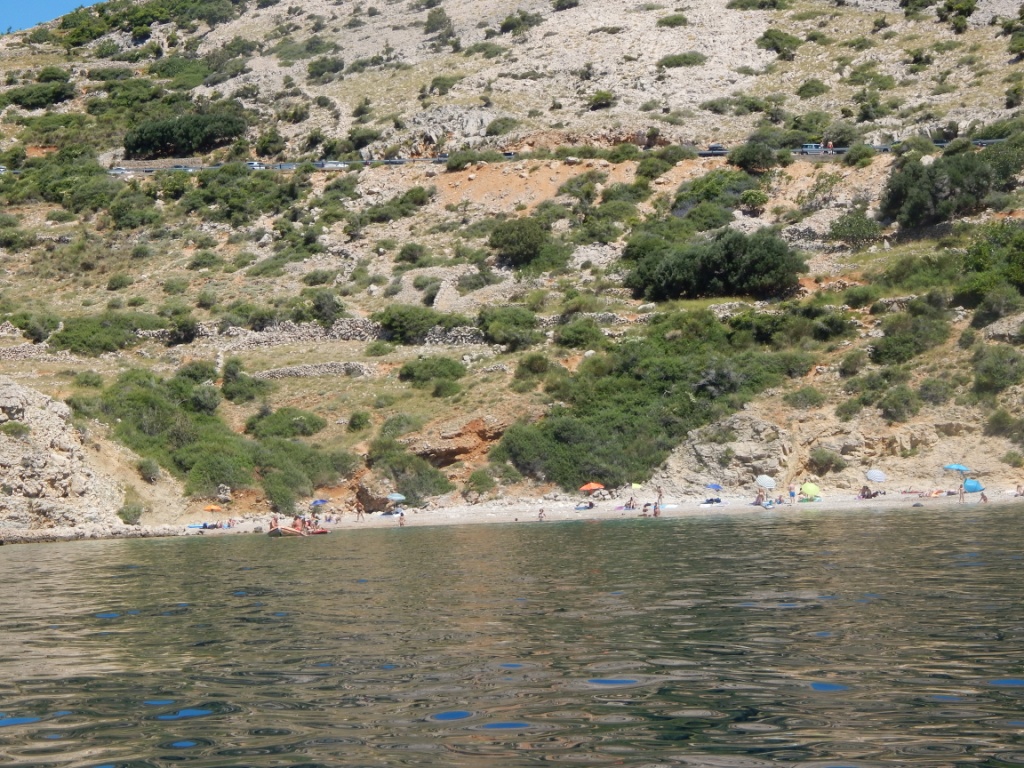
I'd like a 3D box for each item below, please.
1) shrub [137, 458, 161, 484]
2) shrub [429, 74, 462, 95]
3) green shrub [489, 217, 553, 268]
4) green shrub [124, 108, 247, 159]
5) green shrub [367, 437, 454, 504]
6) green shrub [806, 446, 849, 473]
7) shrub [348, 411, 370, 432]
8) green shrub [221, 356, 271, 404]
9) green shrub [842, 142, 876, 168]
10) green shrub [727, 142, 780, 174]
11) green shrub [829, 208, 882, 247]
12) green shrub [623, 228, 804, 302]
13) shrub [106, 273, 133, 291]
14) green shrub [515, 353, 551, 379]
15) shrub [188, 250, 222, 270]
[{"bbox_3d":[-33.710,8.120,206.000,2.140,2.230,2.030,-2,-3,0],"label":"shrub"},{"bbox_3d":[-10.190,-46.420,345.000,4.670,2.800,3.730,-2,-3,0],"label":"shrub"},{"bbox_3d":[0.860,-17.600,274.000,7.290,5.680,6.560,-2,-3,0],"label":"green shrub"},{"bbox_3d":[-48.560,-37.260,330.000,18.150,7.140,9.070,-2,-3,0],"label":"green shrub"},{"bbox_3d":[-9.287,8.000,204.000,8.000,5.840,5.500,-2,-3,-3],"label":"green shrub"},{"bbox_3d":[27.347,6.707,192.000,3.380,2.120,2.600,-3,-3,8],"label":"green shrub"},{"bbox_3d":[-14.524,3.583,212.000,2.010,1.830,1.900,-2,-3,-4],"label":"shrub"},{"bbox_3d":[-27.970,-0.420,232.000,4.600,4.500,3.910,-2,-3,0],"label":"green shrub"},{"bbox_3d":[46.765,-30.862,299.000,4.450,2.920,3.800,-3,-3,9],"label":"green shrub"},{"bbox_3d":[33.160,-30.967,304.000,7.260,3.960,6.000,-3,-3,7],"label":"green shrub"},{"bbox_3d":[42.020,-19.120,271.000,6.230,4.150,4.980,-2,-3,0],"label":"green shrub"},{"bbox_3d":[22.289,-13.089,243.000,19.930,7.100,11.000,-3,-3,5],"label":"green shrub"},{"bbox_3d":[-52.939,-13.792,300.000,3.520,2.160,2.900,-2,-3,-10],"label":"shrub"},{"bbox_3d":[2.171,-1.817,224.000,3.430,2.390,2.900,-3,-3,1],"label":"green shrub"},{"bbox_3d":[-38.070,-15.300,276.000,3.860,2.110,3.280,-2,-3,0],"label":"shrub"}]

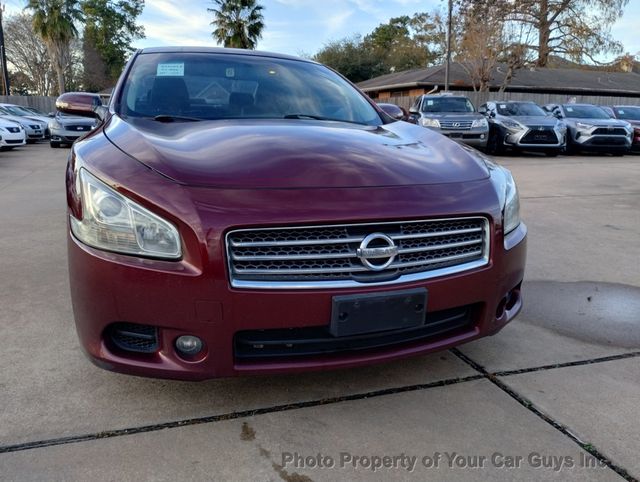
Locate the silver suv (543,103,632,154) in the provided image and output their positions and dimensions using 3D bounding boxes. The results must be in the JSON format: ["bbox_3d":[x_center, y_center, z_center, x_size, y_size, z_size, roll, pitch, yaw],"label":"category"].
[{"bbox_3d":[8.825,-3.912,17.967,1.880,1.700,4.600,1,13,-1],"label":"silver suv"}]

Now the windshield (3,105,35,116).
[{"bbox_3d":[-13.979,-6.017,24.000,0.850,0.420,1.450,6,14,21],"label":"windshield"}]

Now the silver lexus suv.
[{"bbox_3d":[3.708,-3.559,15.740,1.910,1.860,4.800,2,13,3],"label":"silver lexus suv"}]

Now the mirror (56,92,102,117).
[{"bbox_3d":[-1.272,-0.723,2.774,0.240,0.145,0.150,-4,14,-20],"label":"mirror"}]

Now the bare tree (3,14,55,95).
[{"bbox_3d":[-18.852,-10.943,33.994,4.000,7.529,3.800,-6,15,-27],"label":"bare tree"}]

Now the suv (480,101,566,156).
[{"bbox_3d":[6.174,-3.695,16.819,1.910,1.710,4.890,1,13,-1],"label":"suv"}]

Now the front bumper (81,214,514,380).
[{"bbox_3d":[0.092,0.134,1.860,1.820,0.520,0.580,-4,14,-20],"label":"front bumper"}]

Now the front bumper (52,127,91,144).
[{"bbox_3d":[-7.785,-3.451,16.857,1.780,0.540,0.600,-4,14,-22],"label":"front bumper"}]

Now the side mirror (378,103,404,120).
[{"bbox_3d":[0.432,-0.835,3.402,0.240,0.145,0.150,-4,14,-20],"label":"side mirror"}]

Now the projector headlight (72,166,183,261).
[{"bbox_3d":[-0.662,-0.098,1.735,0.330,0.250,0.540,-4,14,-20],"label":"projector headlight"}]

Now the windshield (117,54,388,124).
[{"bbox_3d":[-0.370,-0.879,2.936,1.460,0.420,0.860,-4,14,-20],"label":"windshield"}]

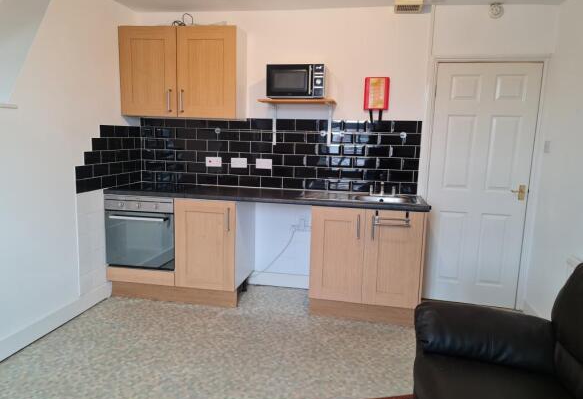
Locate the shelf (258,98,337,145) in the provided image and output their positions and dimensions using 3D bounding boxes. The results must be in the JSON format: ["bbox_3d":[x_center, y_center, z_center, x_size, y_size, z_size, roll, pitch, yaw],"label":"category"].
[{"bbox_3d":[0.064,-0.621,3.461,0.602,0.358,0.295,3,9,10],"label":"shelf"}]

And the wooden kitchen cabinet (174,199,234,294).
[{"bbox_3d":[-0.626,0.317,3.586,0.501,0.725,0.572,3,9,10],"label":"wooden kitchen cabinet"}]

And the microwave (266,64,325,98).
[{"bbox_3d":[0.060,-0.925,3.383,0.447,0.258,0.340,3,9,10],"label":"microwave"}]

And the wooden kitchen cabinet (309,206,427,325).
[{"bbox_3d":[0.594,0.450,3.376,0.807,0.872,0.572,3,9,10],"label":"wooden kitchen cabinet"}]

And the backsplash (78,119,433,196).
[{"bbox_3d":[-0.248,-0.331,3.250,2.494,0.593,0.902,3,9,10],"label":"backsplash"}]

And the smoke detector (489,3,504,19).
[{"bbox_3d":[1.561,-1.430,3.192,0.108,0.108,0.040,3,9,10],"label":"smoke detector"}]

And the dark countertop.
[{"bbox_3d":[-0.213,-0.040,3.448,2.521,0.040,0.587,3,9,10],"label":"dark countertop"}]

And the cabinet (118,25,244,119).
[{"bbox_3d":[-0.908,-1.061,3.578,1.011,0.724,0.297,3,9,10],"label":"cabinet"}]

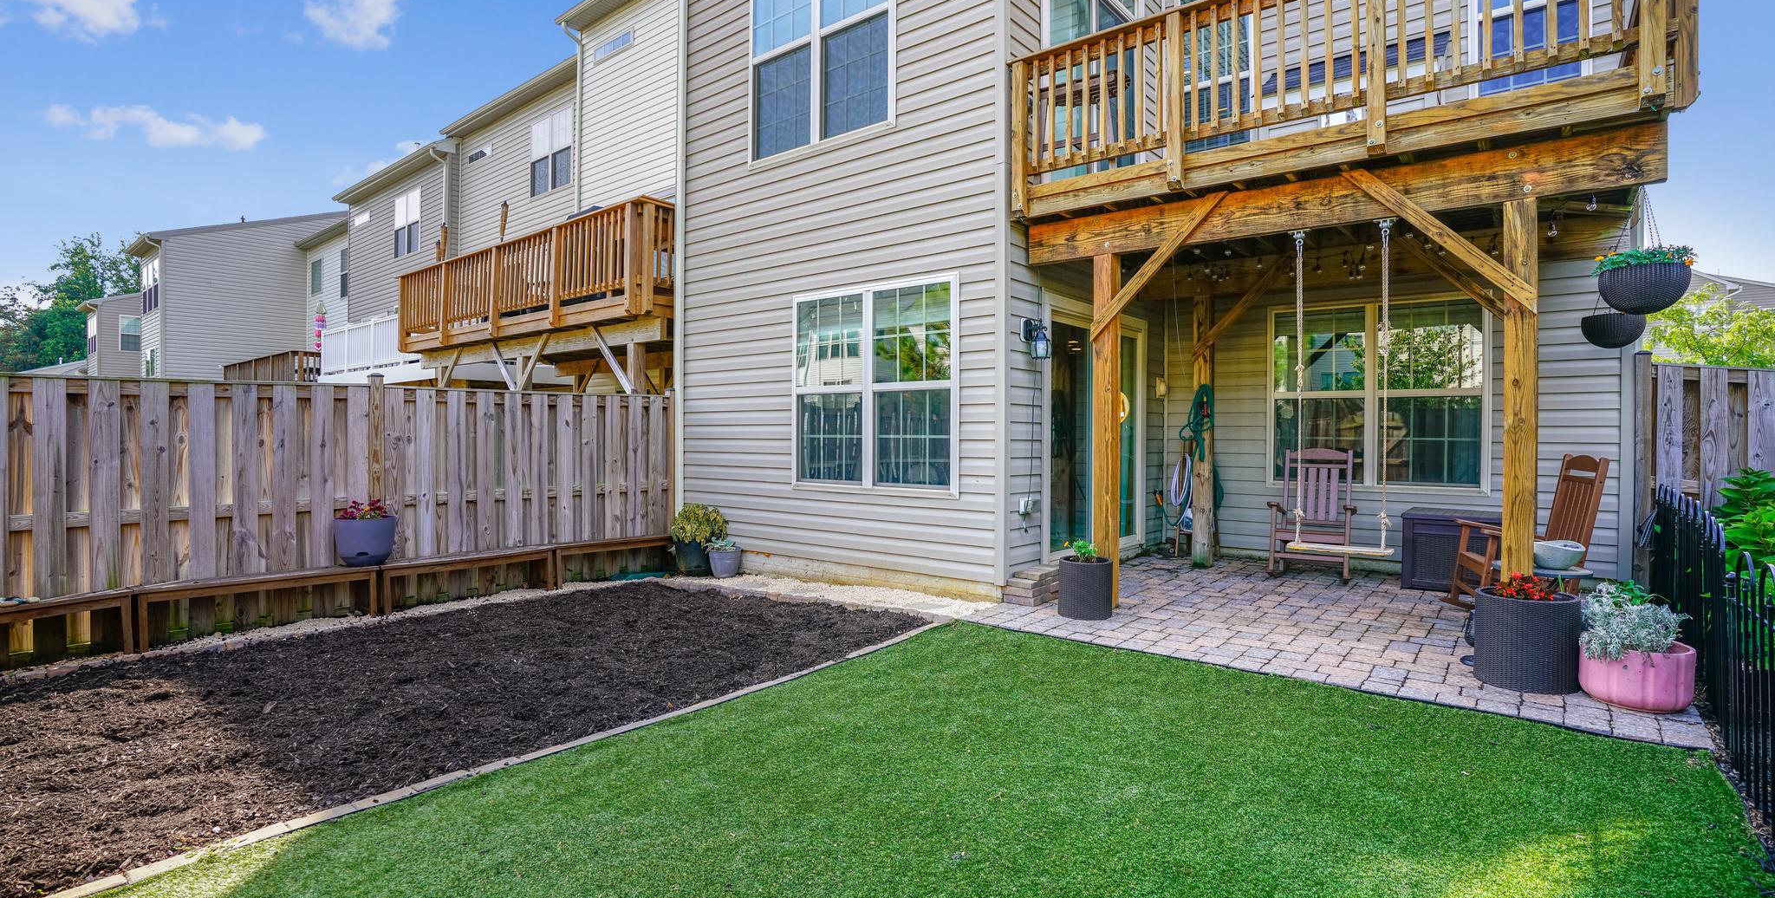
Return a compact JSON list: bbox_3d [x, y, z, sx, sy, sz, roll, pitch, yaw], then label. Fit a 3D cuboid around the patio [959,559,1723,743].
[{"bbox_3d":[2.988,1.115,5.514,3.400,0.120,3.670,1,1,38],"label":"patio"}]

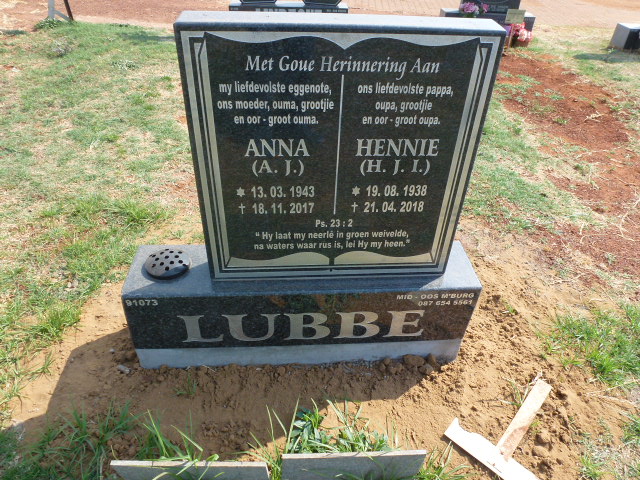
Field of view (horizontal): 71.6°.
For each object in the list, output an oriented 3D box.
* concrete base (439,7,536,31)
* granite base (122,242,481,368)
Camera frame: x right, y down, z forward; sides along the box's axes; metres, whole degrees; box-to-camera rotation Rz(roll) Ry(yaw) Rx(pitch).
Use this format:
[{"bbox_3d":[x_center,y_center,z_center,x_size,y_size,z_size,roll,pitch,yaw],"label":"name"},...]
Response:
[{"bbox_3d":[1.718,-2.231,4.624,0.901,0.239,0.230,3,38,1],"label":"concrete base"},{"bbox_3d":[-0.047,0.194,1.335,0.950,0.301,0.204,-1,38,-4],"label":"granite base"}]

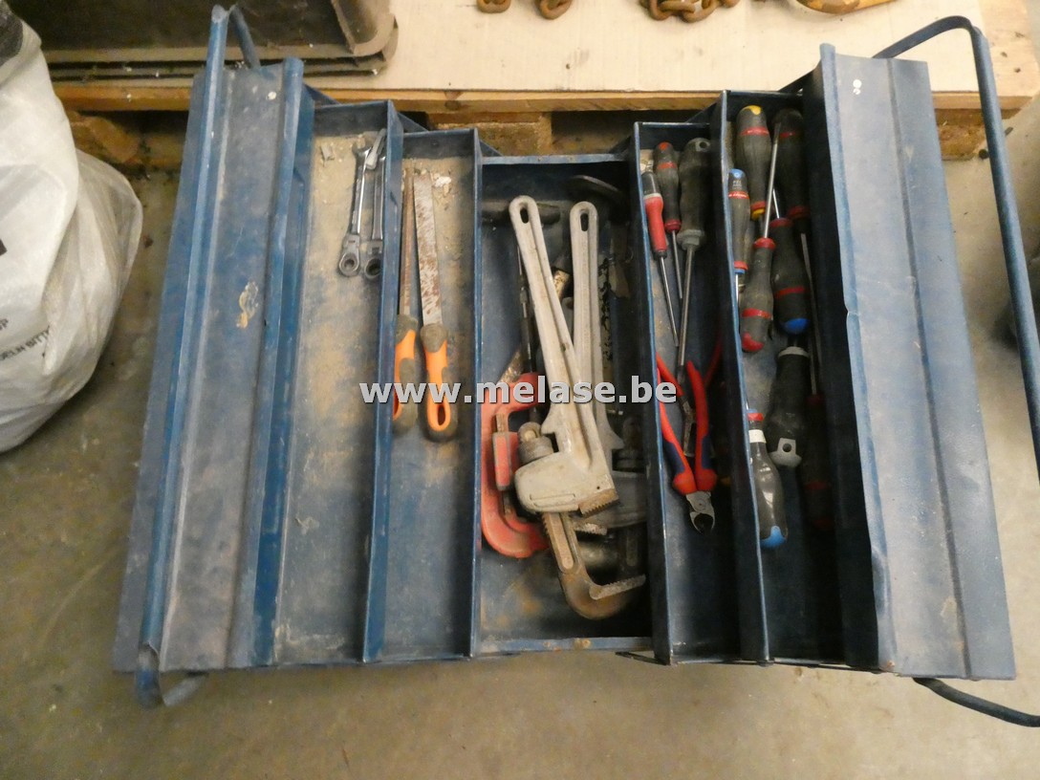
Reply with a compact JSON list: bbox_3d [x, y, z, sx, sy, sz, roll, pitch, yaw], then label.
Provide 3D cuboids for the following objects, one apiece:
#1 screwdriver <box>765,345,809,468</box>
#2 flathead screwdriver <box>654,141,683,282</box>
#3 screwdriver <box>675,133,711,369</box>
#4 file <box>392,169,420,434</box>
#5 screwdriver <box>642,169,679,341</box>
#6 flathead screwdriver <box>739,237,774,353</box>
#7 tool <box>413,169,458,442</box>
[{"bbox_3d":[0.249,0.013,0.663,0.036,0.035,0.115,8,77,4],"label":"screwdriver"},{"bbox_3d":[0.165,-0.185,0.780,0.025,0.025,0.180,-4,80,-1],"label":"flathead screwdriver"},{"bbox_3d":[0.181,-0.142,0.764,0.037,0.037,0.273,7,80,2],"label":"screwdriver"},{"bbox_3d":[-0.122,-0.102,0.780,0.030,0.029,0.303,-1,76,1],"label":"file"},{"bbox_3d":[0.154,-0.142,0.770,0.022,0.022,0.198,-6,80,-1],"label":"screwdriver"},{"bbox_3d":[0.238,-0.151,0.699,0.034,0.034,0.236,9,81,2],"label":"flathead screwdriver"},{"bbox_3d":[-0.094,-0.096,0.779,0.031,0.027,0.306,-6,76,0],"label":"tool"}]

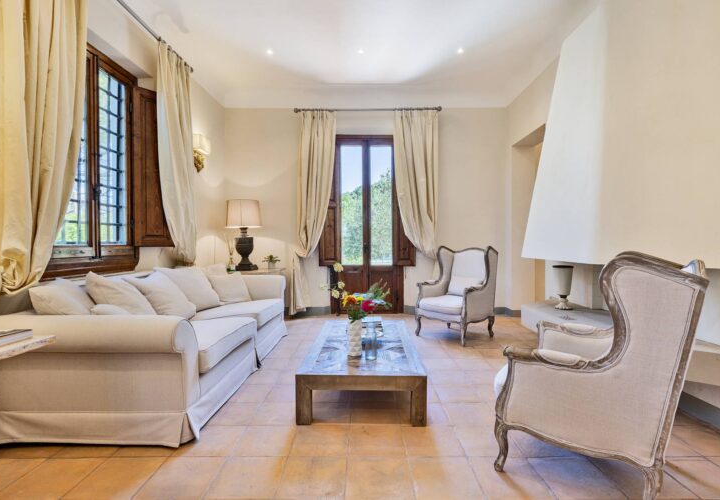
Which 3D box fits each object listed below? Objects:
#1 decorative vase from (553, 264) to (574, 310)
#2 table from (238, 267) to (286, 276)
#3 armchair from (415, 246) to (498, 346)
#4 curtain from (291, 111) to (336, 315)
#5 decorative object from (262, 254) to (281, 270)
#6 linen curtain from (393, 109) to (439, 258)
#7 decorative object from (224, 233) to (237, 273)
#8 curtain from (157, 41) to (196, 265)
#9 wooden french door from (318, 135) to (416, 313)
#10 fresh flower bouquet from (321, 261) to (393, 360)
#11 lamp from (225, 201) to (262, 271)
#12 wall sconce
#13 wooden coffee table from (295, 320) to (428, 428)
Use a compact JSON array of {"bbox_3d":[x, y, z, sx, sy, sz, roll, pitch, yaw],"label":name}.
[{"bbox_3d":[1.791,0.331,3.136,0.165,0.385,0.165,0,1,1],"label":"decorative vase"},{"bbox_3d":[-1.580,0.640,4.980,0.920,0.710,0.860,0,0,1],"label":"table"},{"bbox_3d":[1.149,0.484,4.164,0.800,1.050,0.710,-1,1,-42],"label":"armchair"},{"bbox_3d":[-0.700,-0.537,5.300,0.660,3.060,0.240,0,0,1],"label":"curtain"},{"bbox_3d":[-1.294,0.178,5.200,0.260,0.215,0.250,0,0,1],"label":"decorative object"},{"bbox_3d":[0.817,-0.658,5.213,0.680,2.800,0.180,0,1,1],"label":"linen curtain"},{"bbox_3d":[-1.715,0.037,4.740,0.140,0.510,0.130,0,0,1],"label":"decorative object"},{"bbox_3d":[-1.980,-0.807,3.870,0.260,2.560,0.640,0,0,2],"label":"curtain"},{"bbox_3d":[0.106,-0.376,5.383,1.480,2.720,0.180,0,1,1],"label":"wooden french door"},{"bbox_3d":[-0.029,0.415,2.469,0.480,0.650,0.380,0,1,1],"label":"fresh flower bouquet"},{"bbox_3d":[-1.630,-0.210,5.000,0.530,1.000,0.520,0,0,1],"label":"lamp"},{"bbox_3d":[-2.020,-1.187,4.440,0.180,0.440,0.260,0,0,2],"label":"wall sconce"},{"bbox_3d":[0.034,0.883,2.841,0.780,0.300,1.490,0,1,2],"label":"wooden coffee table"}]

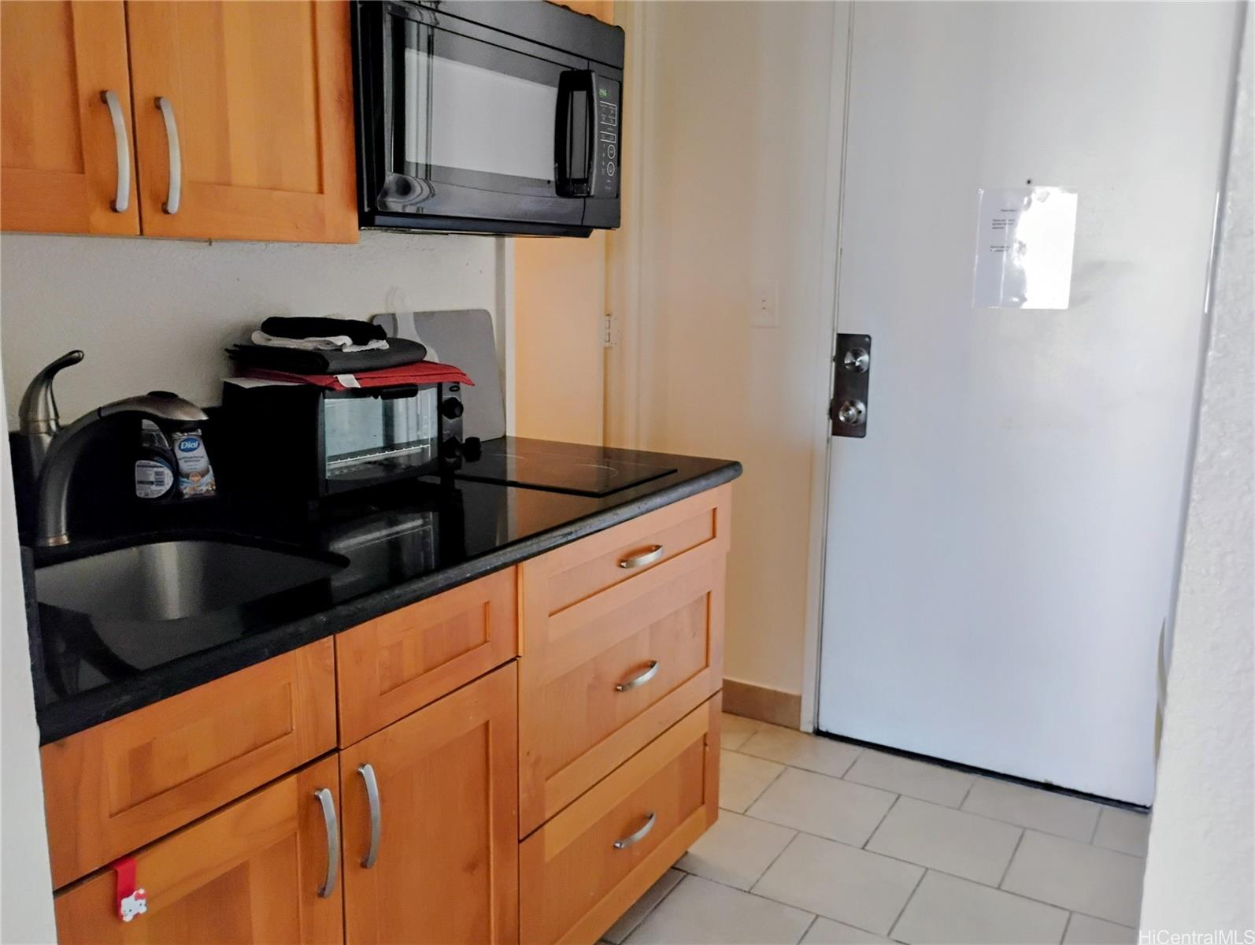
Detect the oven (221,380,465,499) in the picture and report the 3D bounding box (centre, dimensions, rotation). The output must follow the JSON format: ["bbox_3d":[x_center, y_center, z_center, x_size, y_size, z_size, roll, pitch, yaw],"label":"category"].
[{"bbox_3d":[-0.528,-0.077,1.958,0.284,0.208,0.354,8,13,34],"label":"oven"}]

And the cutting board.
[{"bbox_3d":[-0.434,-0.215,2.388,0.010,0.321,0.404,1,10,31],"label":"cutting board"}]

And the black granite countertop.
[{"bbox_3d":[-0.434,0.085,1.757,0.684,0.033,1.560,7,13,30],"label":"black granite countertop"}]

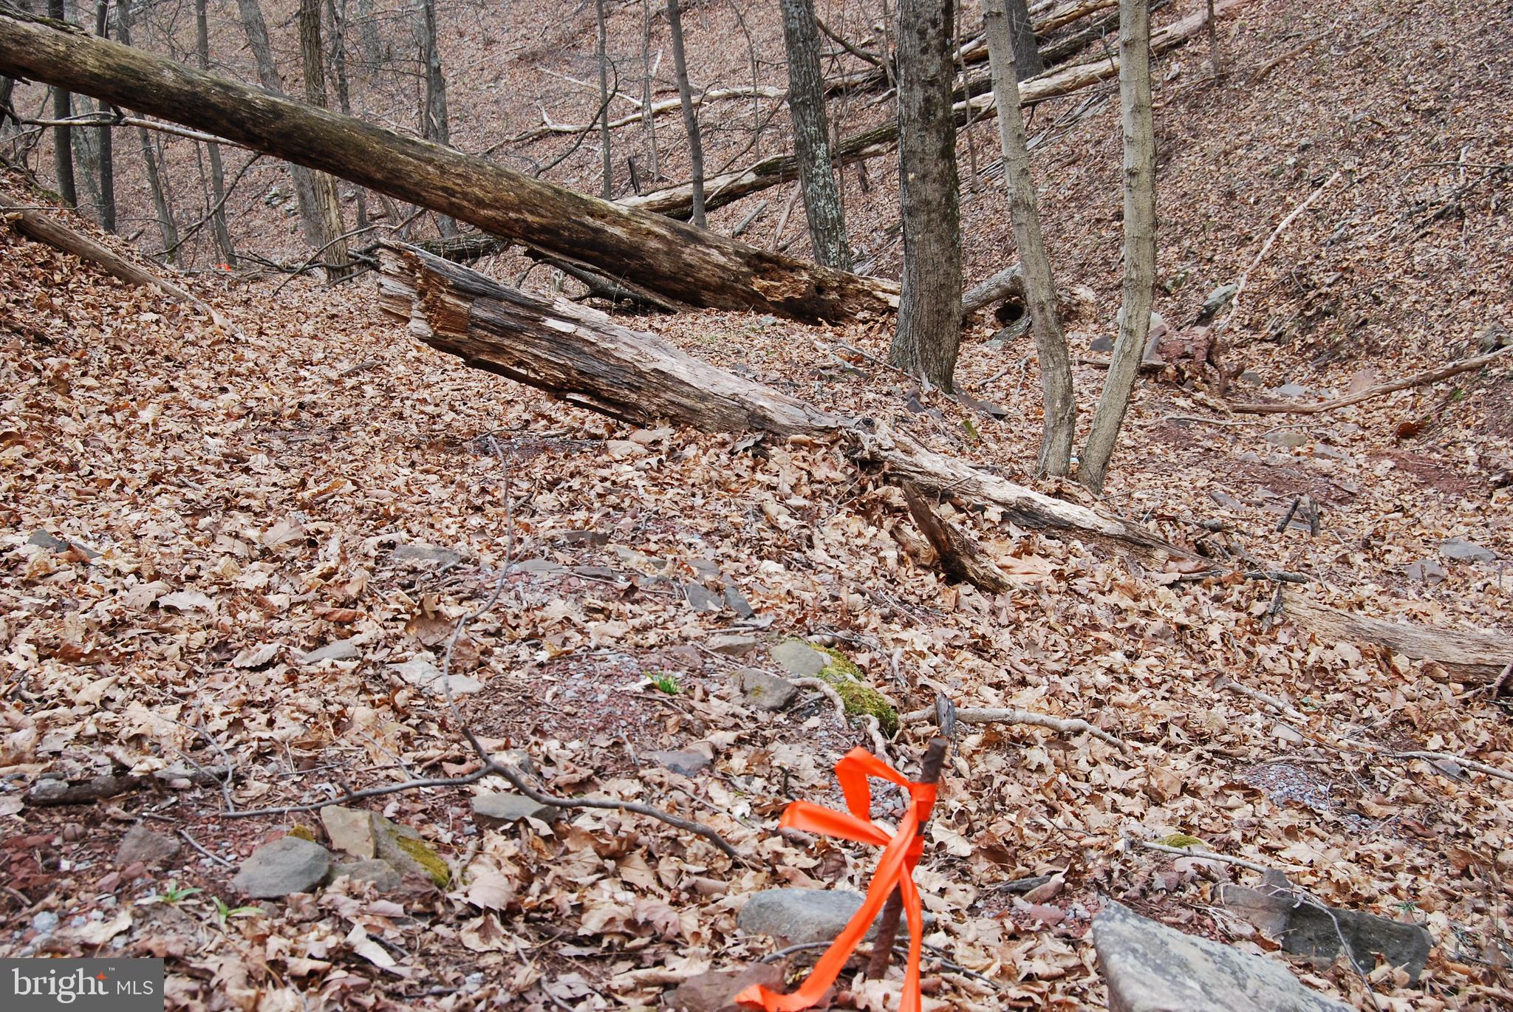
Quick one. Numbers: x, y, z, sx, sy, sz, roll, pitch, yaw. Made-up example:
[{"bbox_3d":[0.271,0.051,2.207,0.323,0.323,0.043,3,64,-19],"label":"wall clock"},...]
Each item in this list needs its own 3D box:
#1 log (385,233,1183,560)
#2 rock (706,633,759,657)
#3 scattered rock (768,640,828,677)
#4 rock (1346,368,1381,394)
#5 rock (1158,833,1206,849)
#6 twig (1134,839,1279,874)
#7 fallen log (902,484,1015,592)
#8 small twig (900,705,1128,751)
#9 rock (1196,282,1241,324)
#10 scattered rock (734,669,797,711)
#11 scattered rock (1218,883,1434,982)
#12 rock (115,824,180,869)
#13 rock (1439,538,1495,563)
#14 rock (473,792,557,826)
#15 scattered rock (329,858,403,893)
[{"bbox_3d":[-0.057,-0.379,6.075,3.083,0.360,0.340,20,16,26],"label":"log"},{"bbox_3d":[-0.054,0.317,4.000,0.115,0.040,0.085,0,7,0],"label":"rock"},{"bbox_3d":[0.085,0.319,3.680,0.120,0.050,0.100,-1,7,0],"label":"scattered rock"},{"bbox_3d":[4.118,-0.847,12.000,0.220,0.170,0.180,0,7,0],"label":"rock"},{"bbox_3d":[0.668,0.528,2.780,0.070,0.022,0.055,-1,7,0],"label":"rock"},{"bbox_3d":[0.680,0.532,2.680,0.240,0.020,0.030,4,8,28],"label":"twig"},{"bbox_3d":[0.553,0.081,4.975,0.090,0.100,0.490,-4,32,-27],"label":"fallen log"},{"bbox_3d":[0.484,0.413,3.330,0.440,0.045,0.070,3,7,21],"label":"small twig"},{"bbox_3d":[3.526,-1.554,13.500,0.320,0.270,0.250,0,7,0],"label":"rock"},{"bbox_3d":[0.017,0.359,3.440,0.118,0.060,0.090,1,7,15],"label":"scattered rock"},{"bbox_3d":[0.779,0.584,2.420,0.275,0.080,0.120,9,9,18],"label":"scattered rock"},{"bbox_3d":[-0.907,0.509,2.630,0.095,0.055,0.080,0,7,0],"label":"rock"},{"bbox_3d":[2.492,0.158,6.200,0.175,0.060,0.140,-2,7,-10],"label":"rock"},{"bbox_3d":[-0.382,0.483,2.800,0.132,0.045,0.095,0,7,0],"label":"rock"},{"bbox_3d":[-0.563,0.535,2.550,0.098,0.040,0.070,-1,7,0],"label":"scattered rock"}]

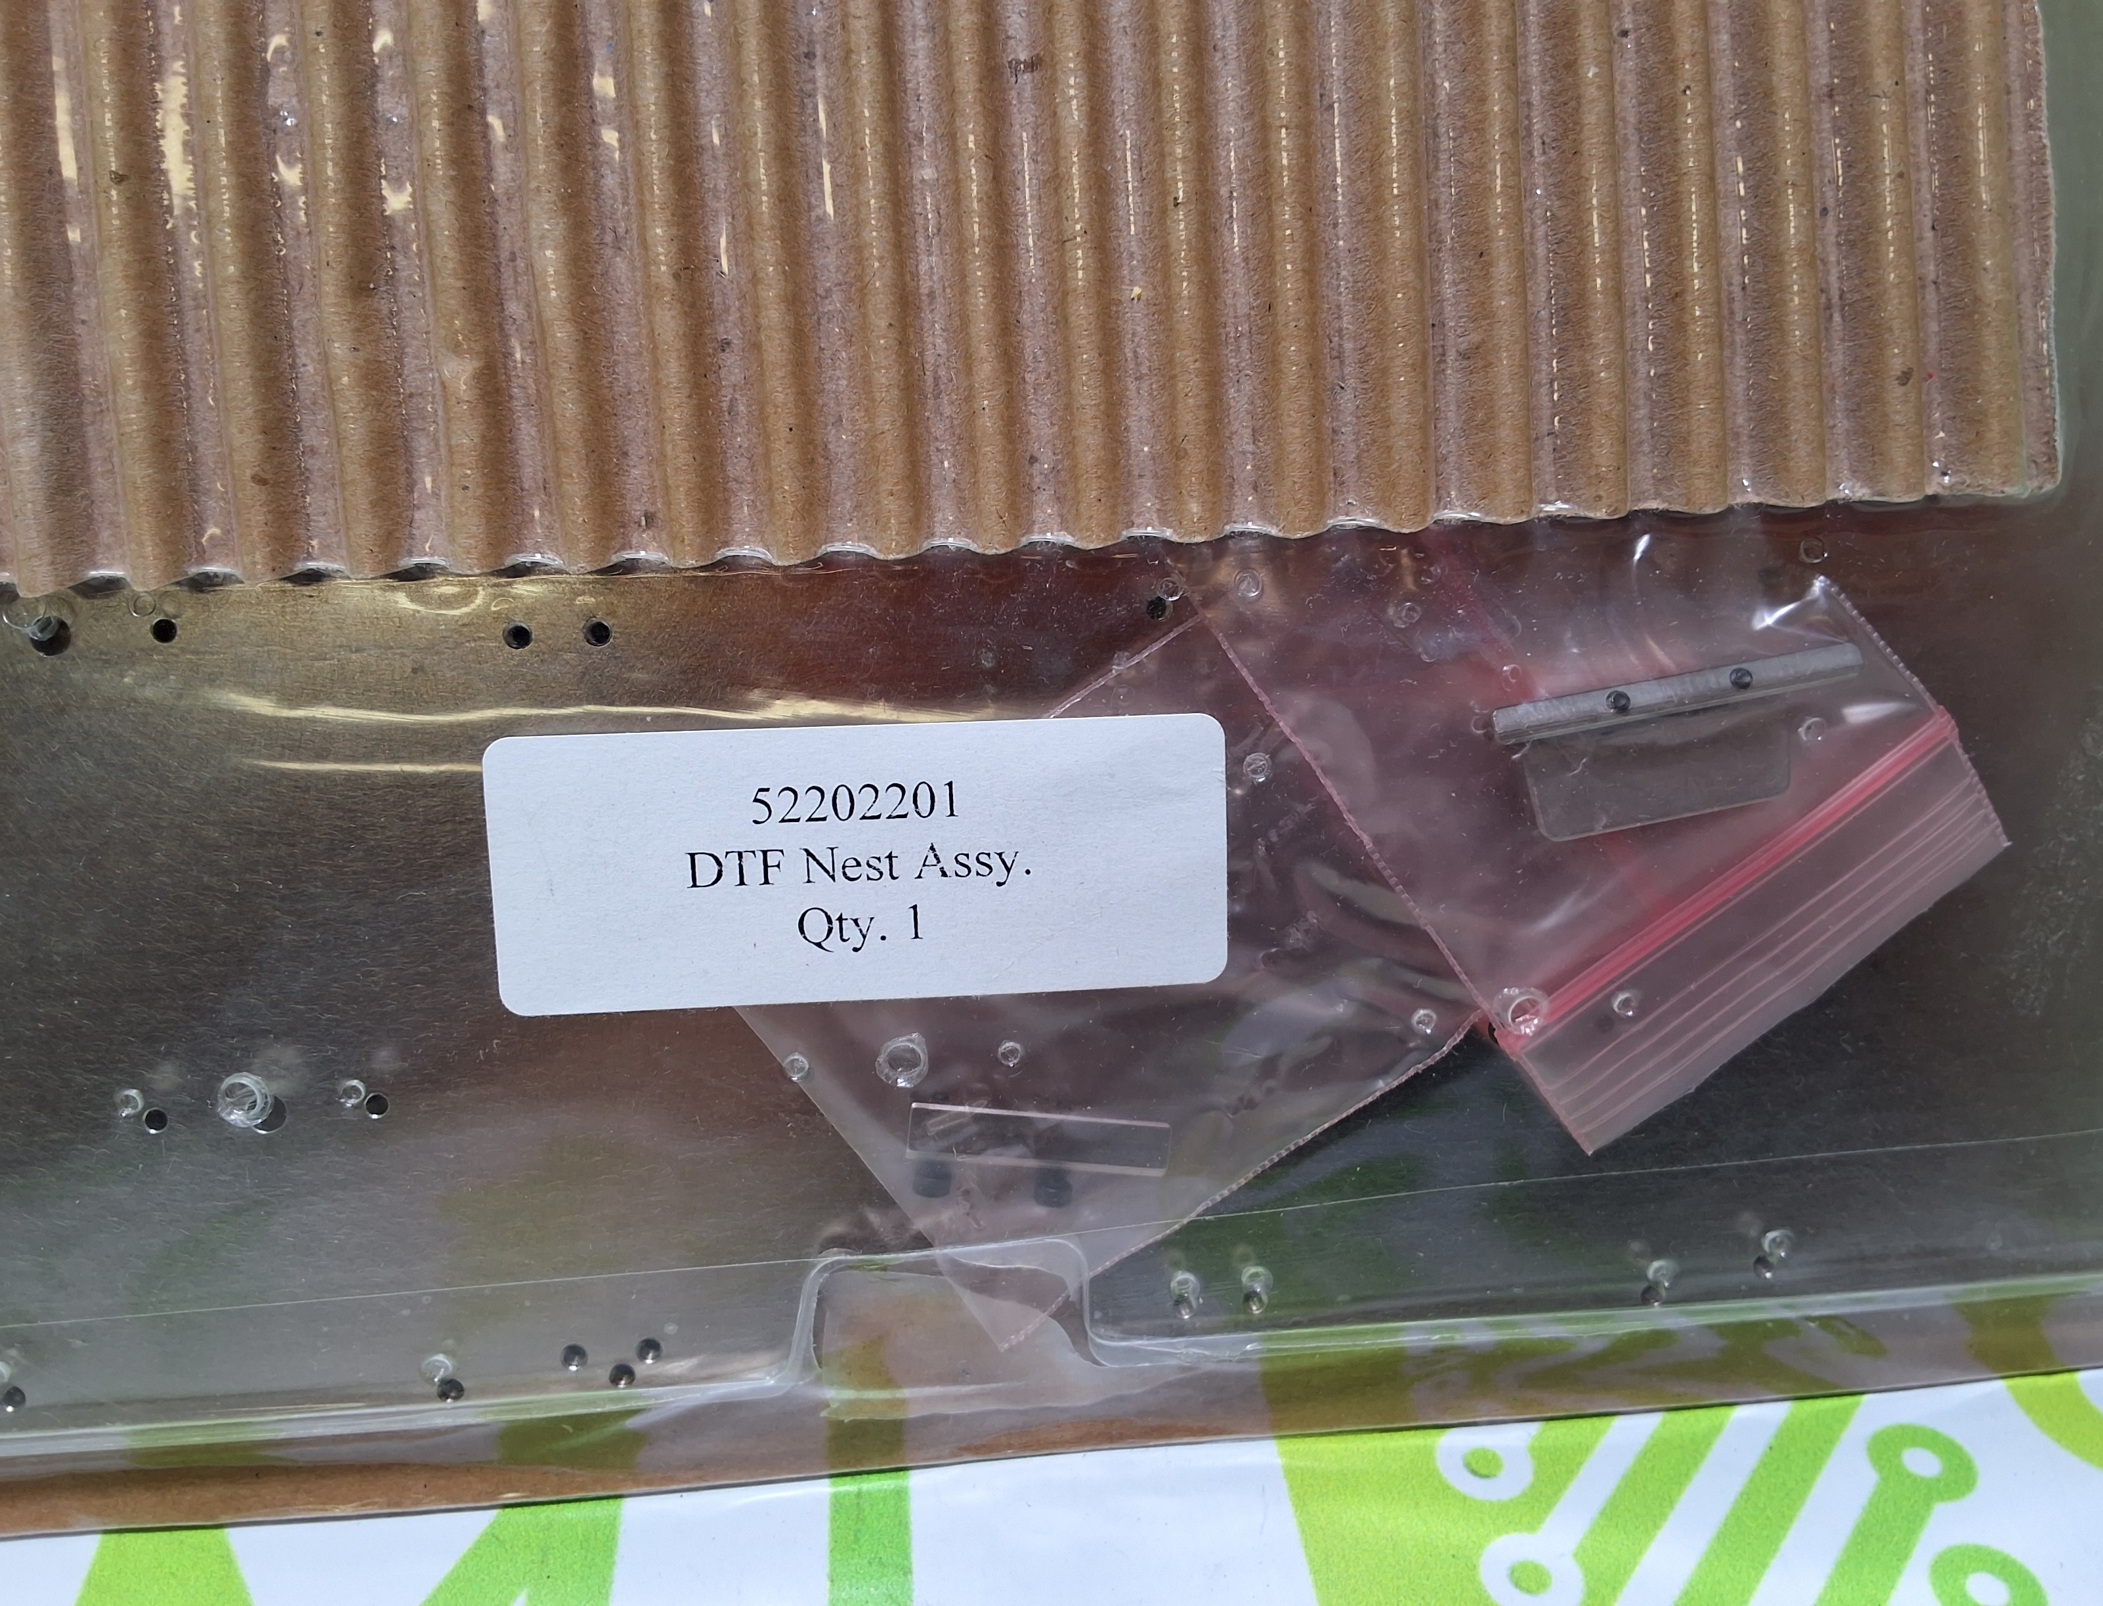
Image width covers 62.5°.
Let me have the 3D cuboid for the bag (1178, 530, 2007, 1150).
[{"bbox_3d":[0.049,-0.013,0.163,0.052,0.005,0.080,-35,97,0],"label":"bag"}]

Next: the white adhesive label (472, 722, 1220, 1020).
[{"bbox_3d":[-0.017,0.006,0.158,0.067,0.001,0.025,-2,98,-5],"label":"white adhesive label"}]

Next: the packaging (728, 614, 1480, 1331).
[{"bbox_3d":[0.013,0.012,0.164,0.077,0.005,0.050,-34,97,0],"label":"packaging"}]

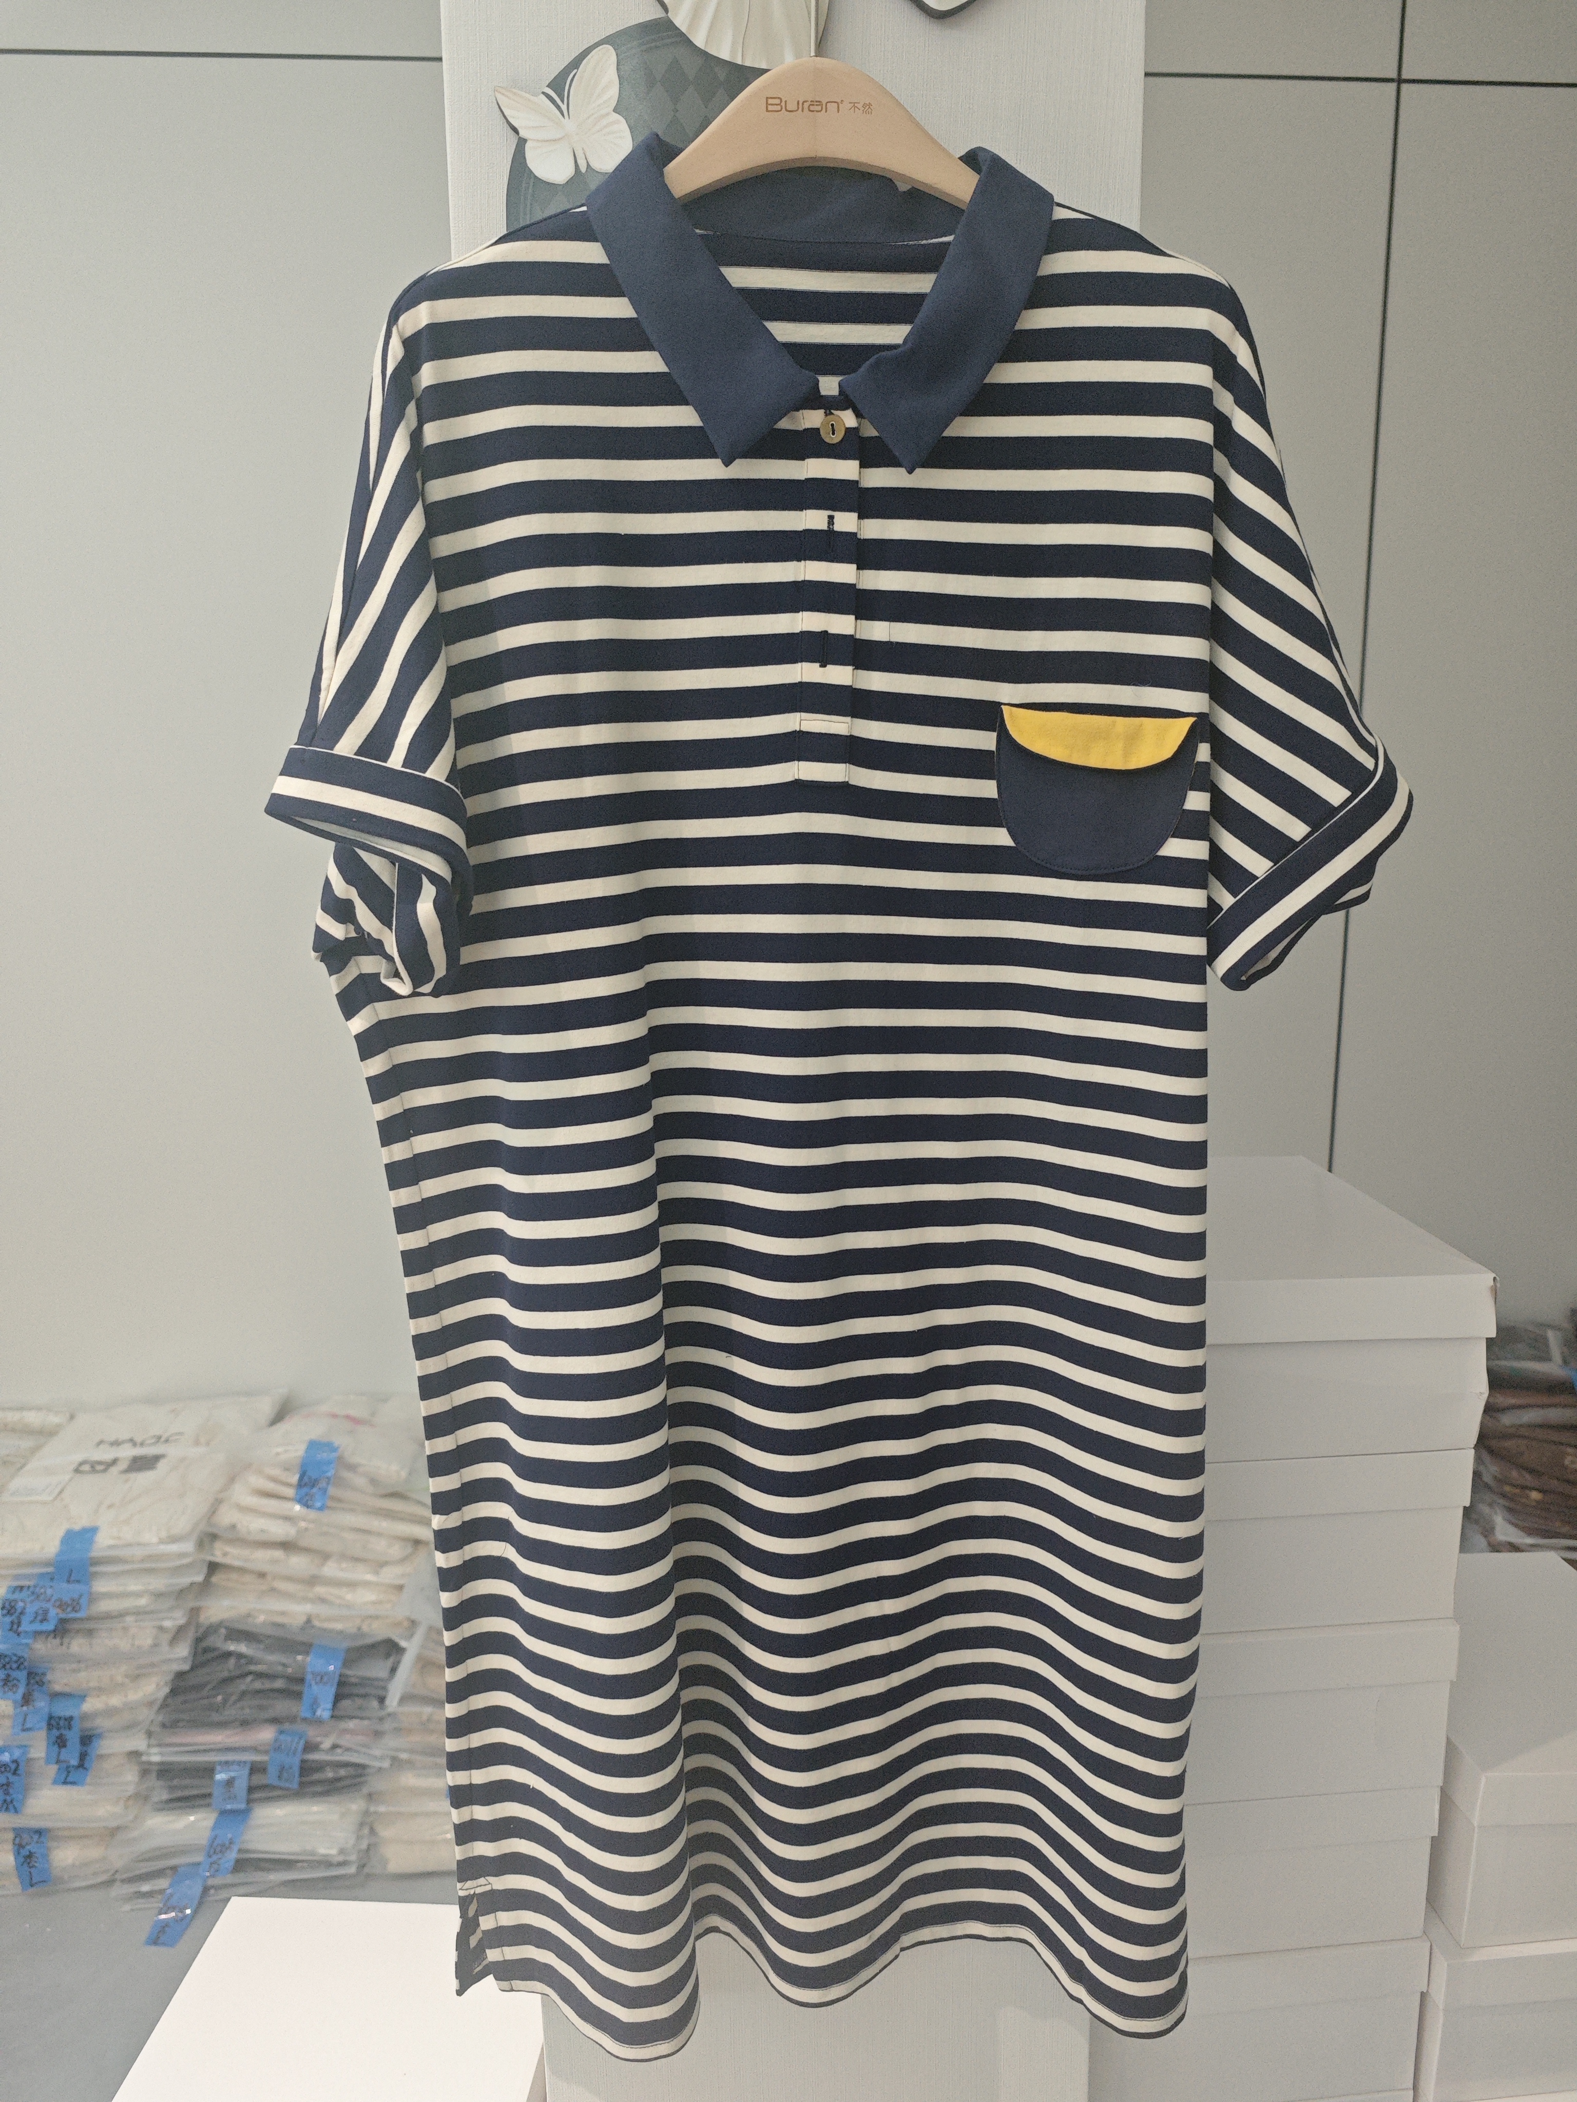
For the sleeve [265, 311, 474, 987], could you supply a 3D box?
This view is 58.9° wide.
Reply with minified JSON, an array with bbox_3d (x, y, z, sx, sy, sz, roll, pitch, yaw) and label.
[{"bbox_3d":[-0.223,-0.210,0.740,0.105,0.345,0.130,-1,10,0],"label":"sleeve"}]

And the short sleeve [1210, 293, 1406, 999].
[{"bbox_3d":[0.278,-0.218,0.745,0.107,0.355,0.120,-1,10,0],"label":"short sleeve"}]

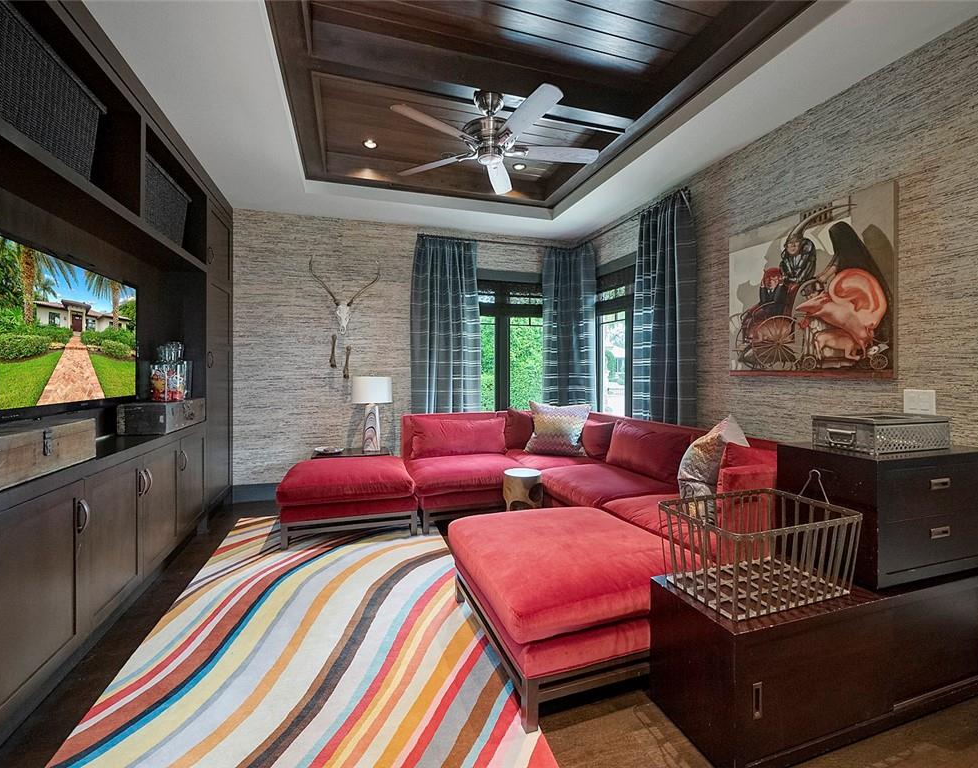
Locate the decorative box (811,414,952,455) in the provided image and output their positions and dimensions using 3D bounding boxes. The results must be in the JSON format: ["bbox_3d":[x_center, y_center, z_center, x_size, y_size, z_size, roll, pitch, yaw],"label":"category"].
[{"bbox_3d":[1.750,0.216,1.856,0.503,0.138,0.242,0,1,-18],"label":"decorative box"}]

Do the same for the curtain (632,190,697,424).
[{"bbox_3d":[1.483,-0.186,3.579,0.190,2.730,0.630,0,1,-18],"label":"curtain"}]

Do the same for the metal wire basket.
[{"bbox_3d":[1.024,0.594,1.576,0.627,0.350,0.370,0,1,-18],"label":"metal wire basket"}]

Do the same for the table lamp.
[{"bbox_3d":[-1.189,0.292,4.231,0.408,0.778,0.410,0,1,-18],"label":"table lamp"}]

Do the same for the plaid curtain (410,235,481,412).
[{"bbox_3d":[-0.475,-0.226,4.606,0.780,2.760,0.190,0,1,-18],"label":"plaid curtain"}]

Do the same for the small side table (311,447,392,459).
[{"bbox_3d":[-1.378,0.924,4.169,0.760,0.487,0.450,0,1,-18],"label":"small side table"}]

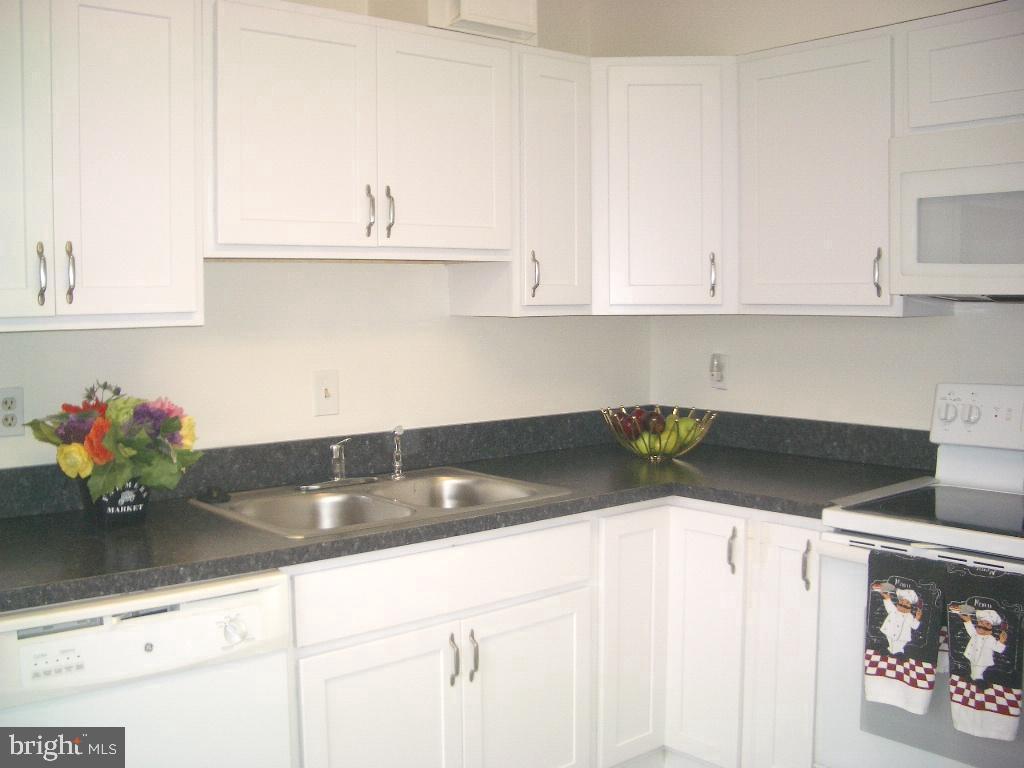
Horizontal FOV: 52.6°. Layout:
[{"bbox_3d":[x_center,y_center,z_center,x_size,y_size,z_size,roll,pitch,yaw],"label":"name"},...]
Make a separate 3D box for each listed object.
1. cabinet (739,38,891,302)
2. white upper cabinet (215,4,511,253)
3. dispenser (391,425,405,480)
[{"bbox_3d":[0.944,-0.578,2.975,0.320,0.745,0.510,-4,6,-40],"label":"cabinet"},{"bbox_3d":[-0.436,-0.626,2.716,0.900,0.610,0.320,-4,6,-40],"label":"white upper cabinet"},{"bbox_3d":[-0.322,0.191,2.946,0.043,0.150,0.050,-4,6,-40],"label":"dispenser"}]

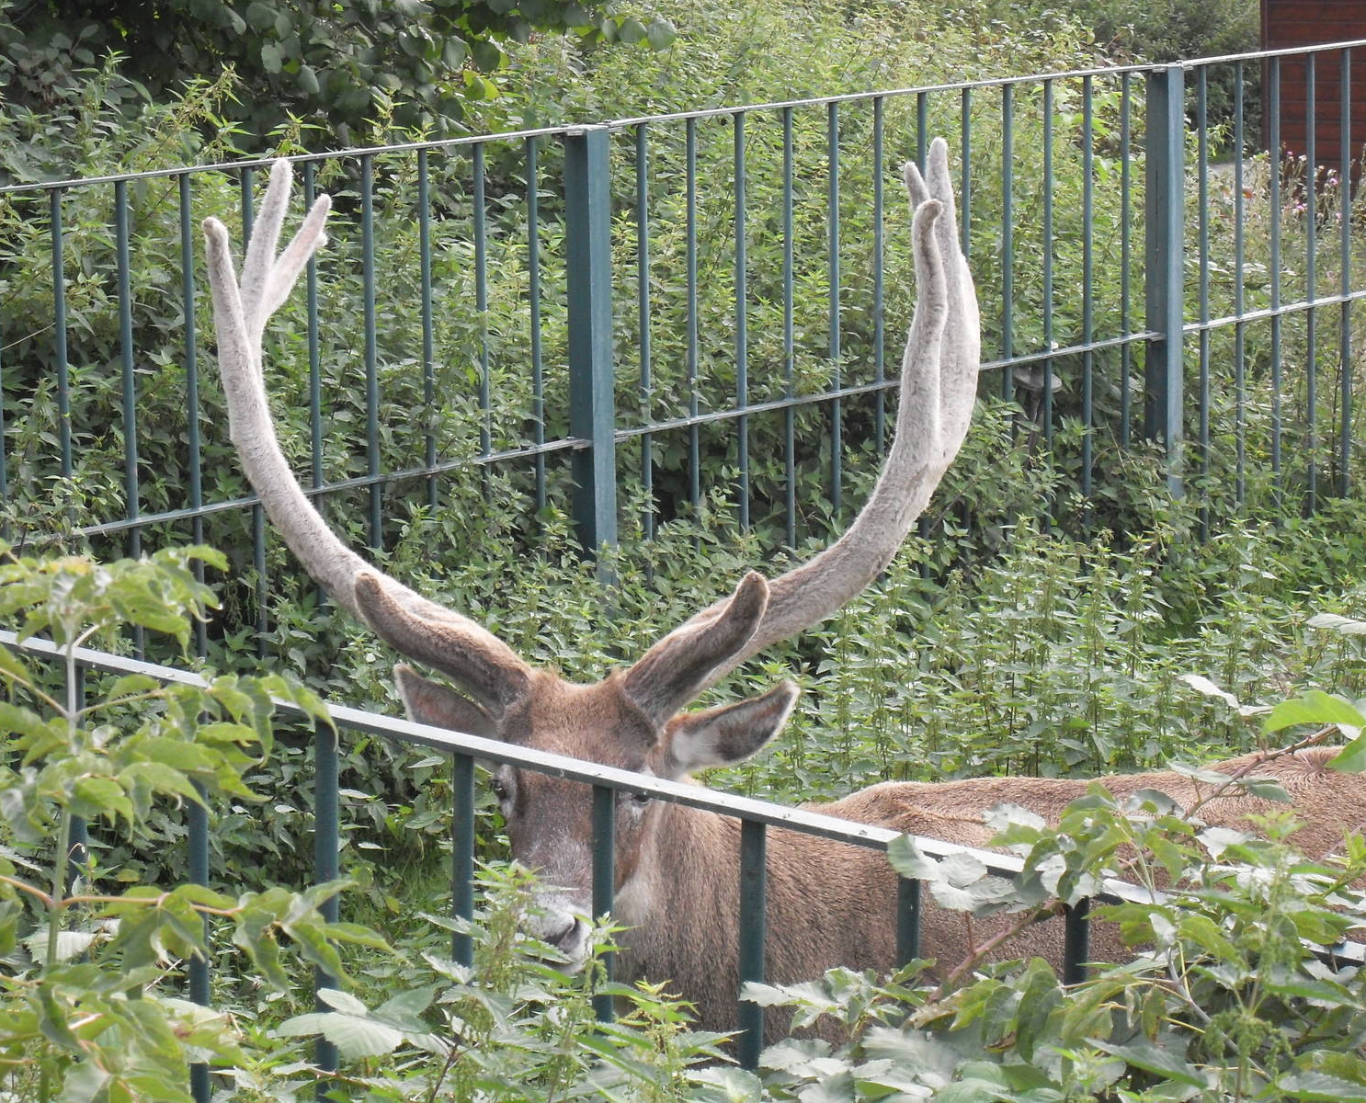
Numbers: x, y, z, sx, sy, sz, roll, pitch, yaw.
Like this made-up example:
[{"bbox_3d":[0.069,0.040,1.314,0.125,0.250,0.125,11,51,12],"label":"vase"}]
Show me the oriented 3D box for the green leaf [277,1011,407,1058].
[{"bbox_3d":[-0.258,0.363,3.550,0.096,0.026,0.060,0,10,0],"label":"green leaf"}]

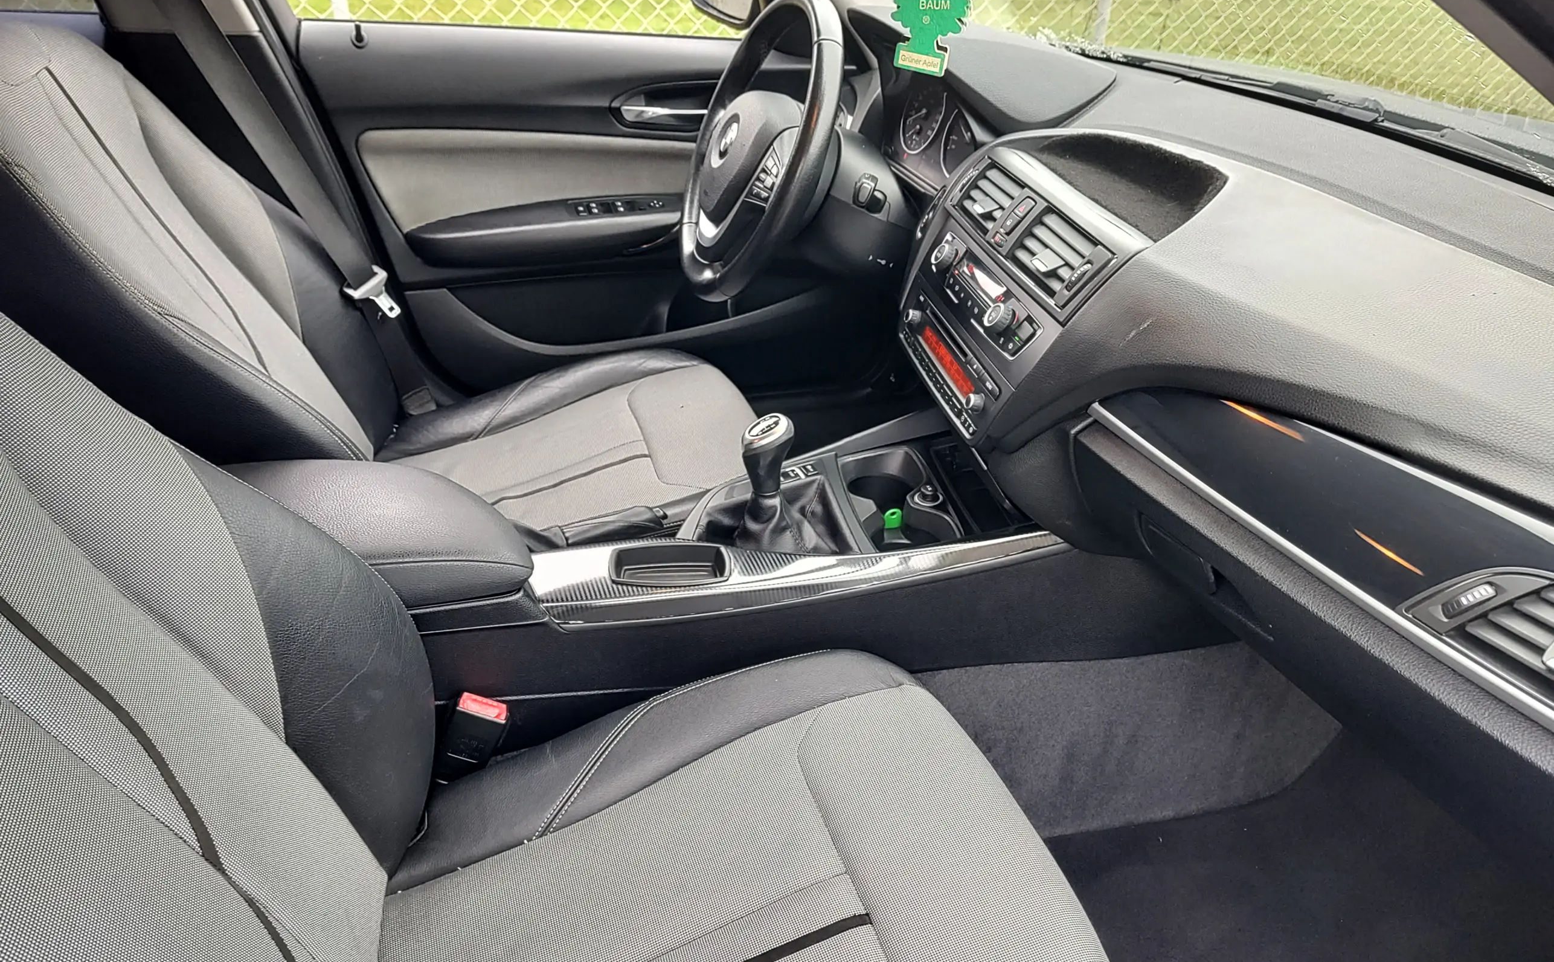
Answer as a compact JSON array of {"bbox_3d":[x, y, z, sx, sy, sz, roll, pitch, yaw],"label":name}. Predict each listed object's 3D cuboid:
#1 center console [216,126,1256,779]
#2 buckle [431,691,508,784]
[{"bbox_3d":[-0.062,-0.021,1.024,1.020,0.540,0.270,-9,33,-17],"label":"center console"},{"bbox_3d":[-0.276,0.230,0.908,0.042,0.090,0.025,17,23,-30],"label":"buckle"}]

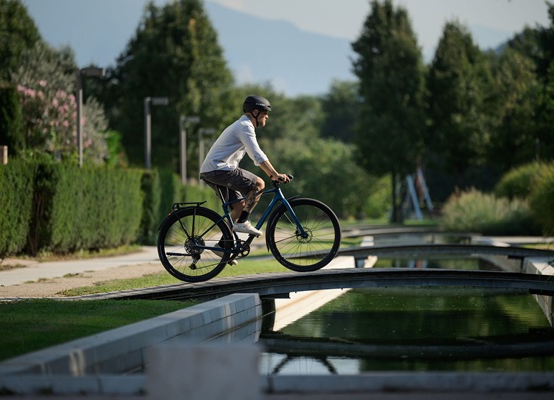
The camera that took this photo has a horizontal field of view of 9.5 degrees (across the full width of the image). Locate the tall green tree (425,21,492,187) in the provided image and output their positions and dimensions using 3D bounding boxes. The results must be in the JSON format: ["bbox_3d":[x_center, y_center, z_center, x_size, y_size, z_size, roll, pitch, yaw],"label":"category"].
[{"bbox_3d":[8.440,-3.600,155.000,3.200,9.500,3.200,0,0,0],"label":"tall green tree"}]

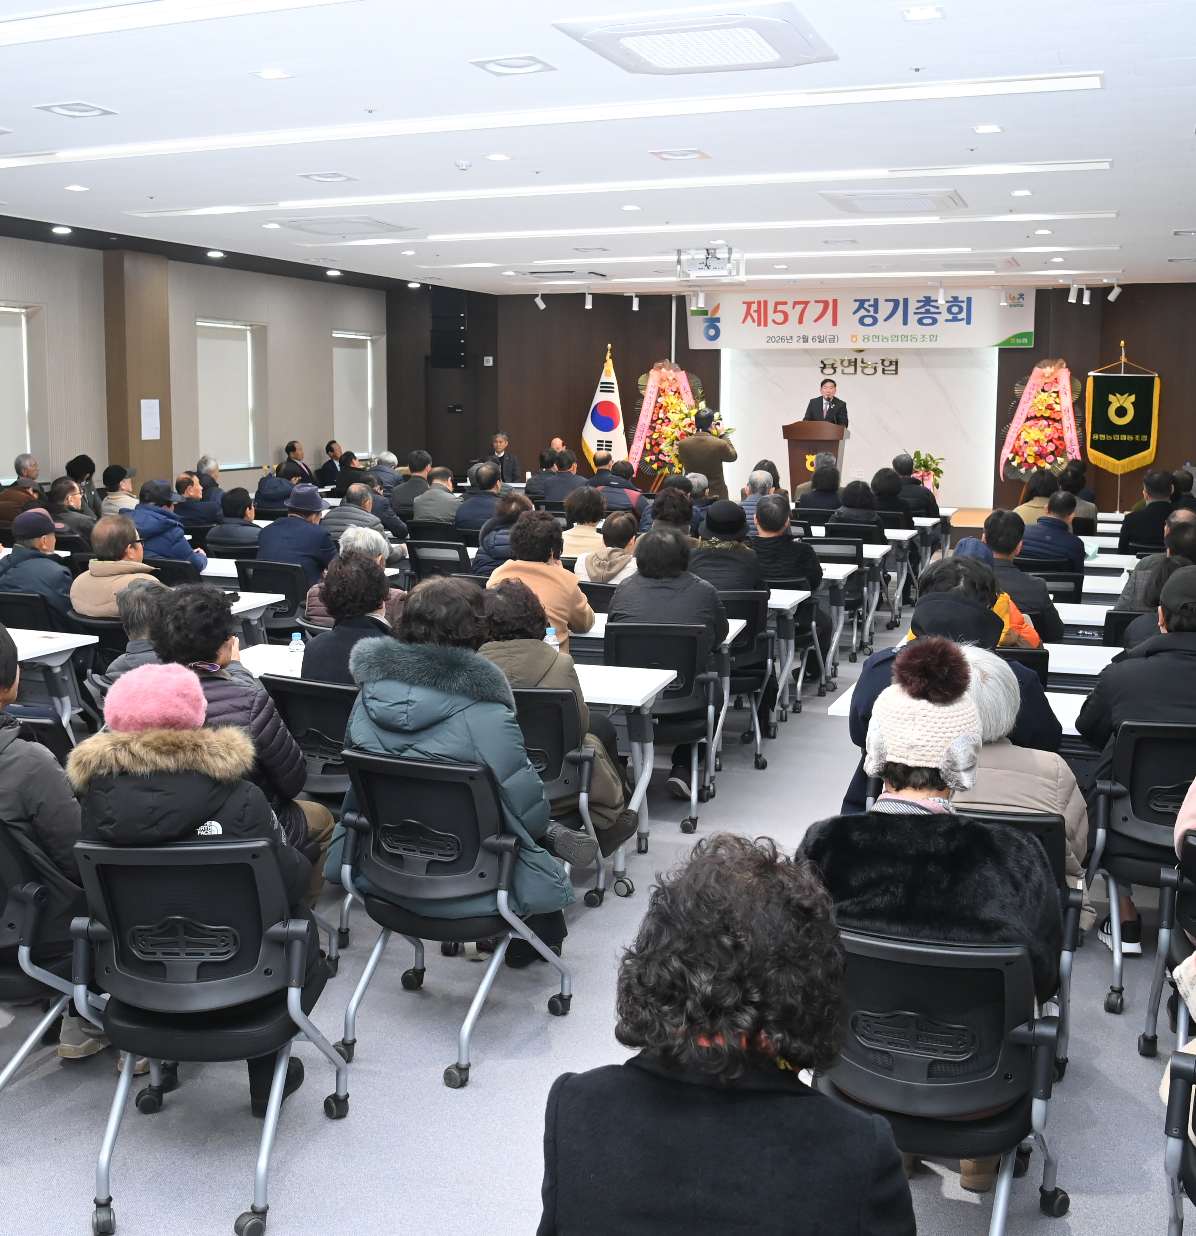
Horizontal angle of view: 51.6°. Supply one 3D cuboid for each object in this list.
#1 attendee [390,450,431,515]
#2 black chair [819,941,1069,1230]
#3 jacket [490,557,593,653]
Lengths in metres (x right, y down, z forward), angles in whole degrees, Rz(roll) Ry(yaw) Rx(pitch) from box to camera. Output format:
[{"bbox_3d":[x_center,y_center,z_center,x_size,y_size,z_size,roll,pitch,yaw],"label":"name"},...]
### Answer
[{"bbox_3d":[-1.535,-0.770,10.636,0.520,1.310,0.750,6,12,28],"label":"attendee"},{"bbox_3d":[0.646,0.938,2.510,0.550,0.840,0.570,5,11,23],"label":"black chair"},{"bbox_3d":[-0.266,0.018,5.752,0.520,0.620,0.450,5,11,27],"label":"jacket"}]

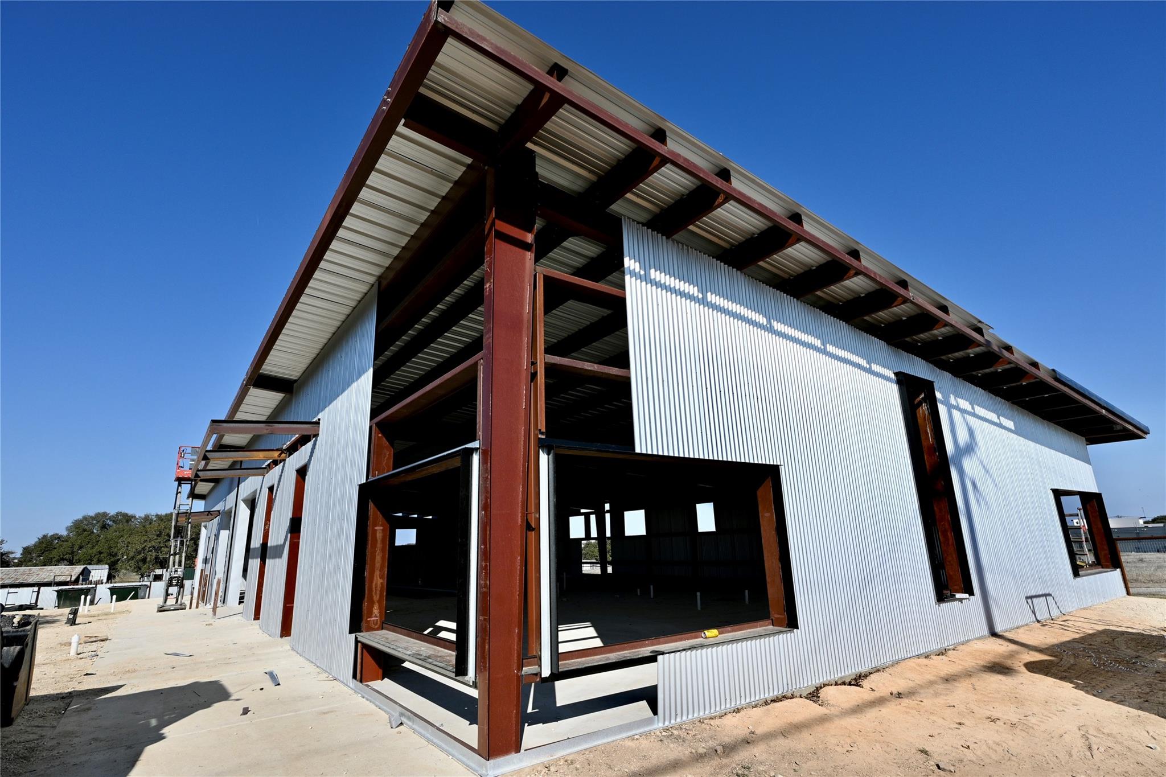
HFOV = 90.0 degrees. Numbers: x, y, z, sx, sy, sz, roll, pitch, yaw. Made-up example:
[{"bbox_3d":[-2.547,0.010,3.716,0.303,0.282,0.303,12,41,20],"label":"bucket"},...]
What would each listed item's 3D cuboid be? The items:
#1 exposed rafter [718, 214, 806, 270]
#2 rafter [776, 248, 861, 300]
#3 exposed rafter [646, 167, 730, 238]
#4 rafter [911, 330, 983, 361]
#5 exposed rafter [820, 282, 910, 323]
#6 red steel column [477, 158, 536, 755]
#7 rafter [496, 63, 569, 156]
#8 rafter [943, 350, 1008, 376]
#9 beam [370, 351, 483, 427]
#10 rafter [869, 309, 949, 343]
[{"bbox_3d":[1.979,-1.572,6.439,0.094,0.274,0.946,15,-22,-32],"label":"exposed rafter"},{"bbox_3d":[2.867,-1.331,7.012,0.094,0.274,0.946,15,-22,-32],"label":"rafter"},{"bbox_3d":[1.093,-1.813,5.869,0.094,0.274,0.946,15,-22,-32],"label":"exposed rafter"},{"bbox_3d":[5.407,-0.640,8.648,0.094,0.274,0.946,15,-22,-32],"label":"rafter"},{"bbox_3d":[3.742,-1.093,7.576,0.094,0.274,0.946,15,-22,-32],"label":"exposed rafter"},{"bbox_3d":[-0.576,0.239,4.609,0.392,4.644,0.178,8,-18,-34],"label":"red steel column"},{"bbox_3d":[-0.427,-2.243,4.839,0.135,0.274,0.898,15,-22,-32],"label":"rafter"},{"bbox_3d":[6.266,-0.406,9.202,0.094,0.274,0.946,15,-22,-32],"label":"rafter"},{"bbox_3d":[-1.641,0.108,6.032,0.200,0.070,3.240,8,-18,-34],"label":"beam"},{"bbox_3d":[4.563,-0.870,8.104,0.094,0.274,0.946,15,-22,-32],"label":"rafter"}]

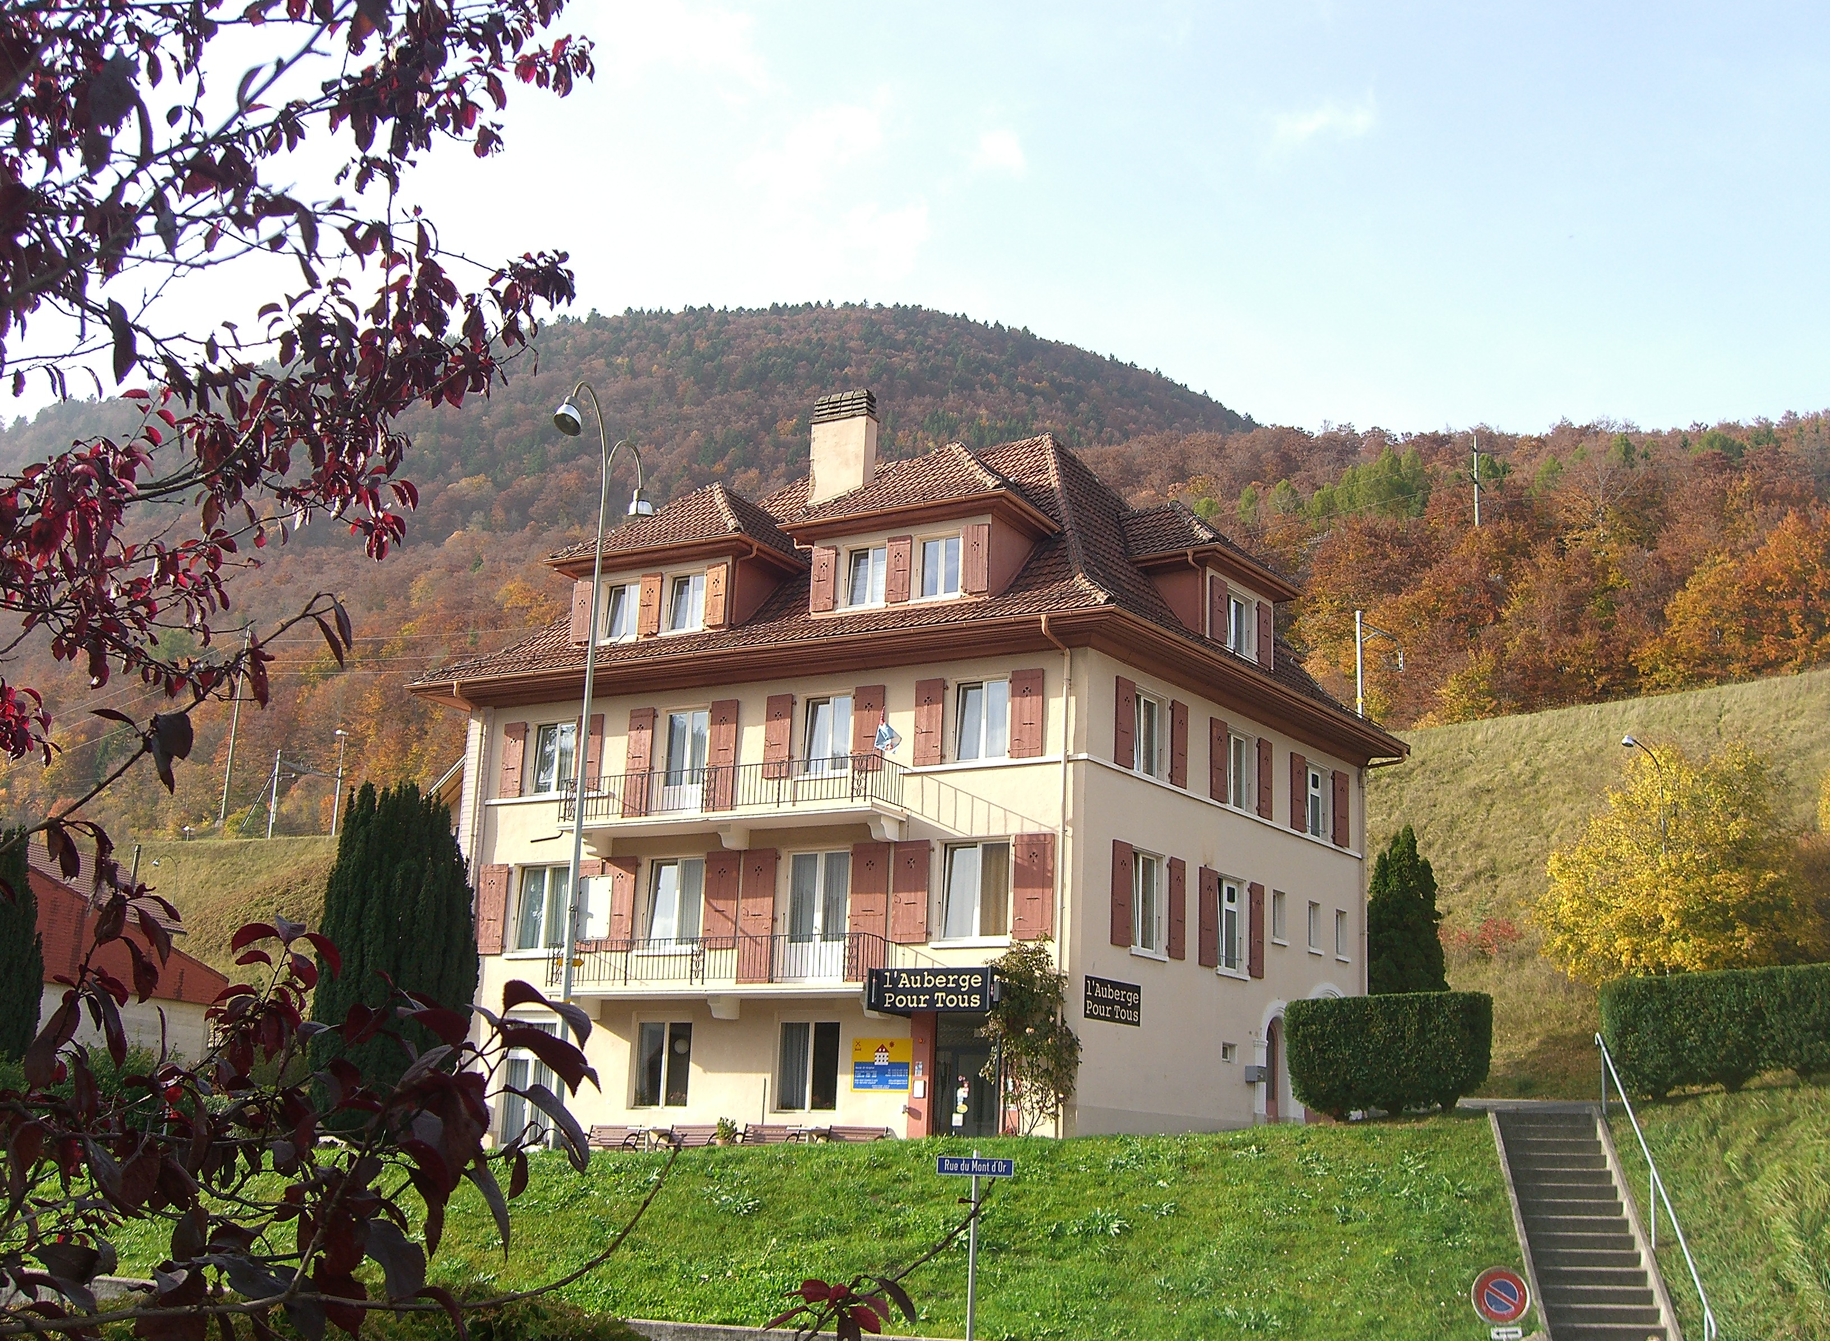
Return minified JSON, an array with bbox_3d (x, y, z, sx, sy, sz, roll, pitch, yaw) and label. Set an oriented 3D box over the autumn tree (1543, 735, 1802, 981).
[{"bbox_3d":[19.736,6.189,52.017,7.000,8.800,7.000,-2,-14,21],"label":"autumn tree"}]

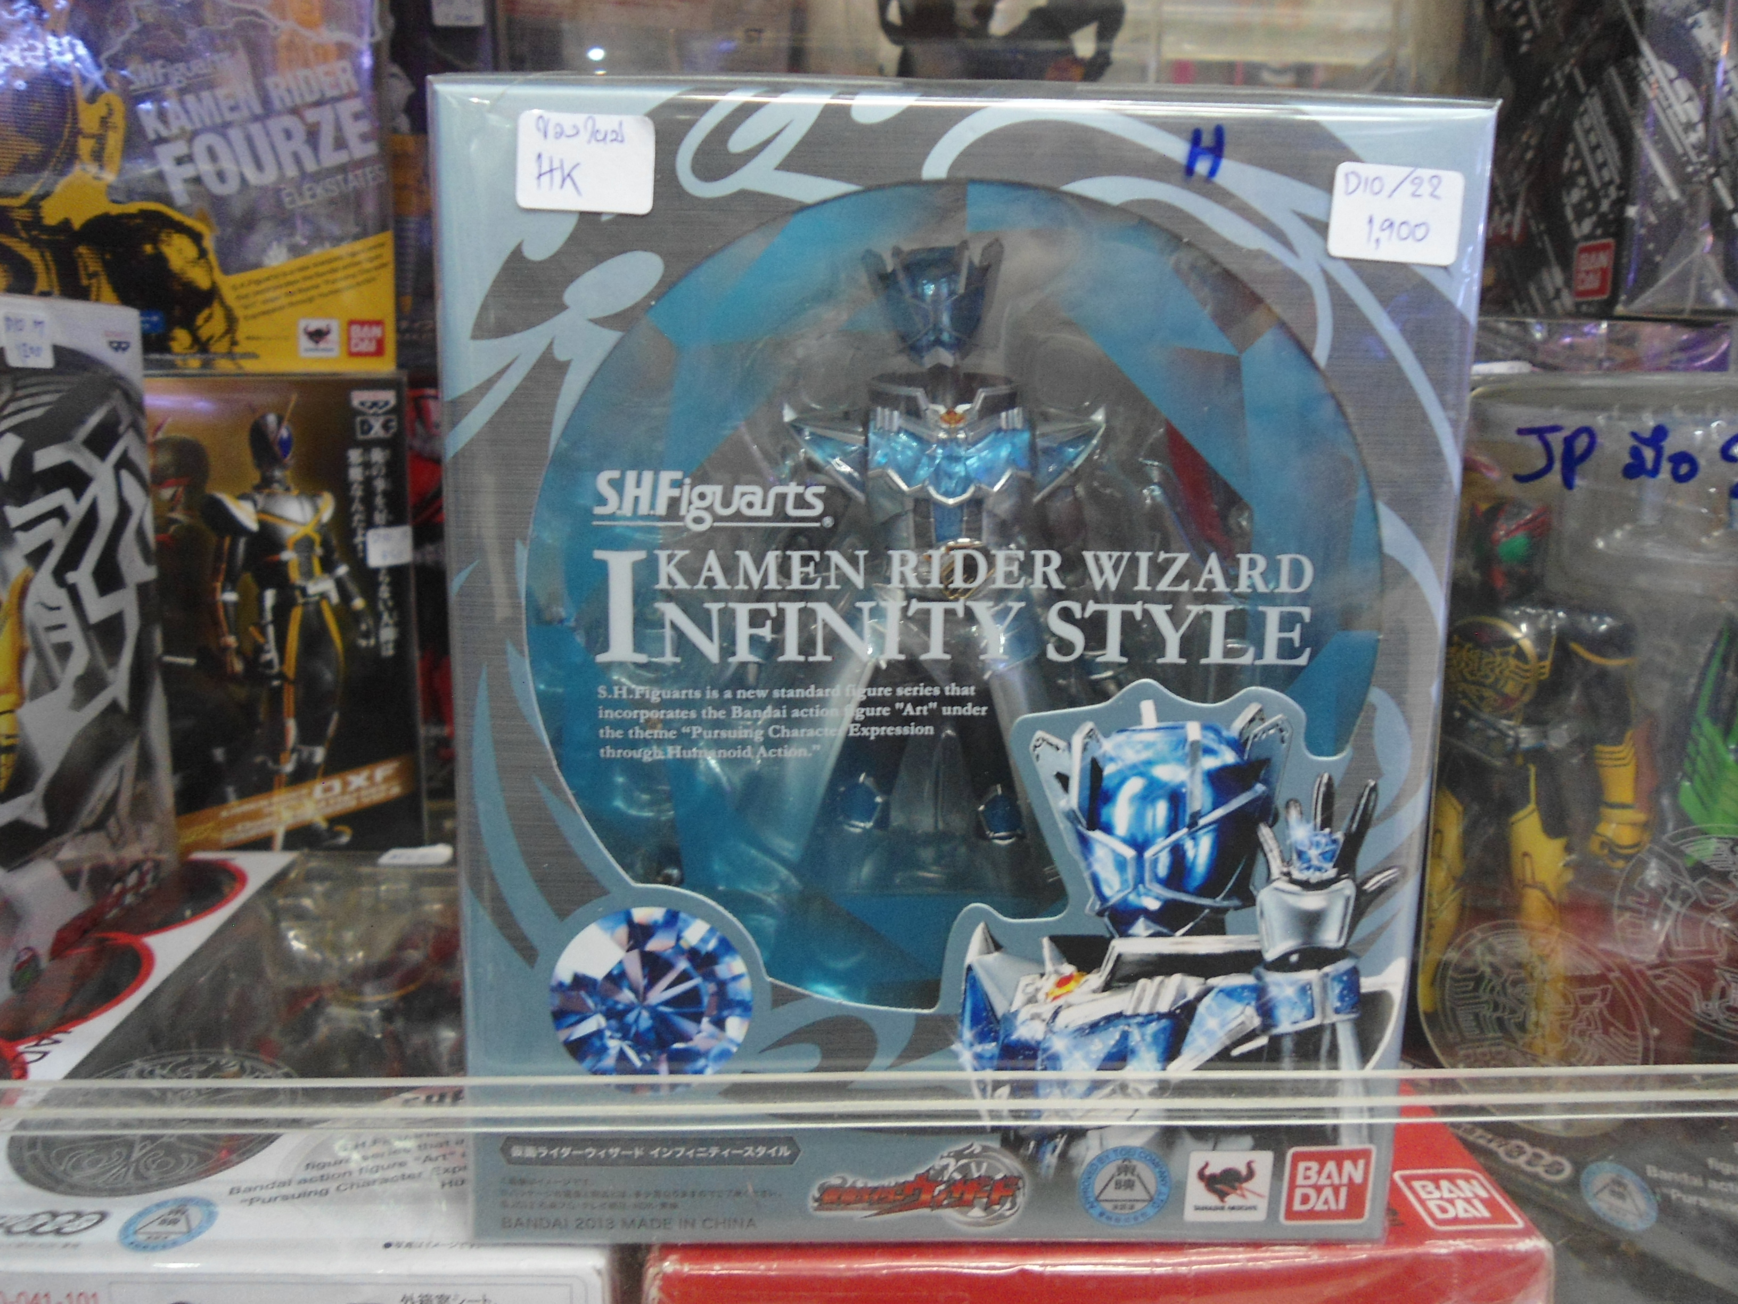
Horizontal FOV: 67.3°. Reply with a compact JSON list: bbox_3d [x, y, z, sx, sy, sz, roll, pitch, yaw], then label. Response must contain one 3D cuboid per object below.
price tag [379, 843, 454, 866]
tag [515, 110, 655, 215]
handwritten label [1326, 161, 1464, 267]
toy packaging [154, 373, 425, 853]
[{"bbox_3d":[-0.154,0.068,0.447,0.022,0.001,0.016,-1,10,-5],"label":"price tag"},{"bbox_3d":[-0.044,-0.077,0.205,0.021,0.015,0.001,2,9,-1],"label":"tag"},{"bbox_3d":[0.084,-0.070,0.209,0.021,0.015,0.001,4,9,-2],"label":"handwritten label"},{"bbox_3d":[-0.236,-0.007,0.517,0.118,0.197,0.080,-2,10,-13],"label":"toy packaging"}]

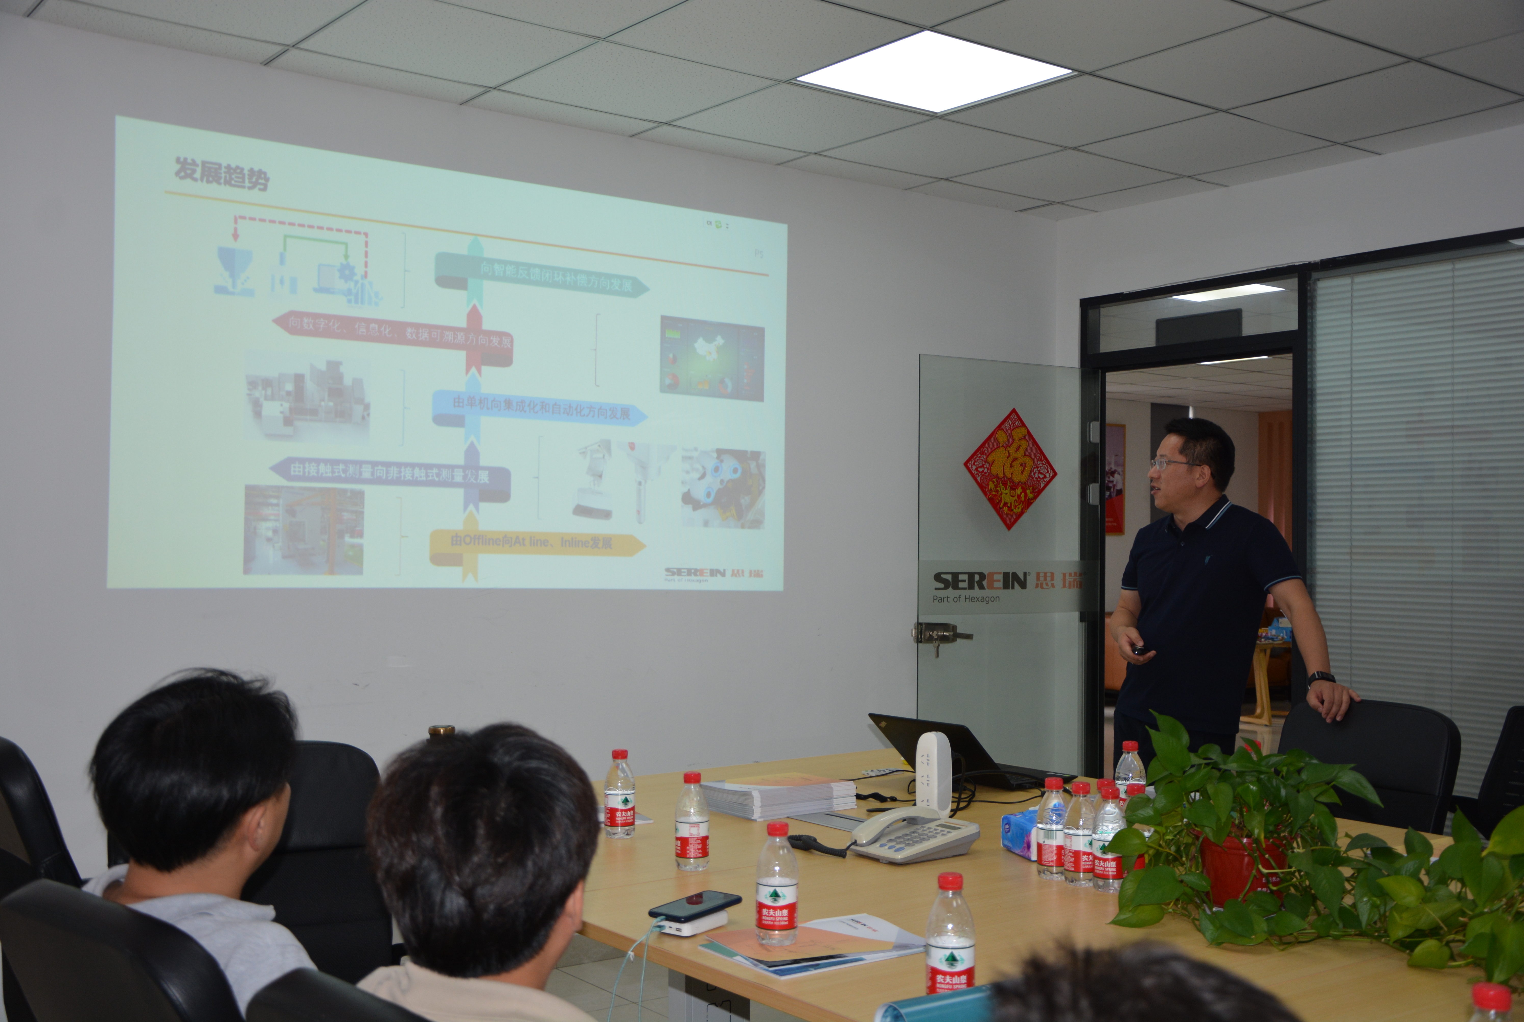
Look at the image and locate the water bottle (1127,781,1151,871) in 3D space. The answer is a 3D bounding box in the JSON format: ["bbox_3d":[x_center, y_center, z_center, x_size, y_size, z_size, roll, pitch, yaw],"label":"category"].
[{"bbox_3d":[0.659,0.573,2.777,0.061,0.176,0.061,1,-1,13],"label":"water bottle"}]

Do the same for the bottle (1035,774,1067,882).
[{"bbox_3d":[0.526,0.571,2.837,0.061,0.176,0.061,1,-1,11],"label":"bottle"}]

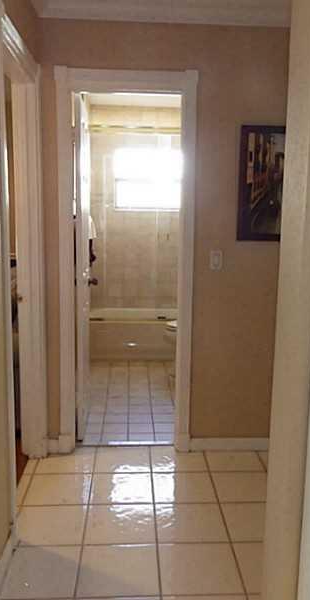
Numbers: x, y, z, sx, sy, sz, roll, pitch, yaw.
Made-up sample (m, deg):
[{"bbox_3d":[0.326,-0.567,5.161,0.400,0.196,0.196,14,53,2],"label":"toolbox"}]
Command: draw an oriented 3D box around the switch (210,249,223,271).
[{"bbox_3d":[0.345,-0.227,2.864,0.072,0.117,0.012,0,8,-3],"label":"switch"}]

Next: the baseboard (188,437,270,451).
[{"bbox_3d":[0.460,0.858,3.016,0.512,0.090,0.019,0,8,-3],"label":"baseboard"}]

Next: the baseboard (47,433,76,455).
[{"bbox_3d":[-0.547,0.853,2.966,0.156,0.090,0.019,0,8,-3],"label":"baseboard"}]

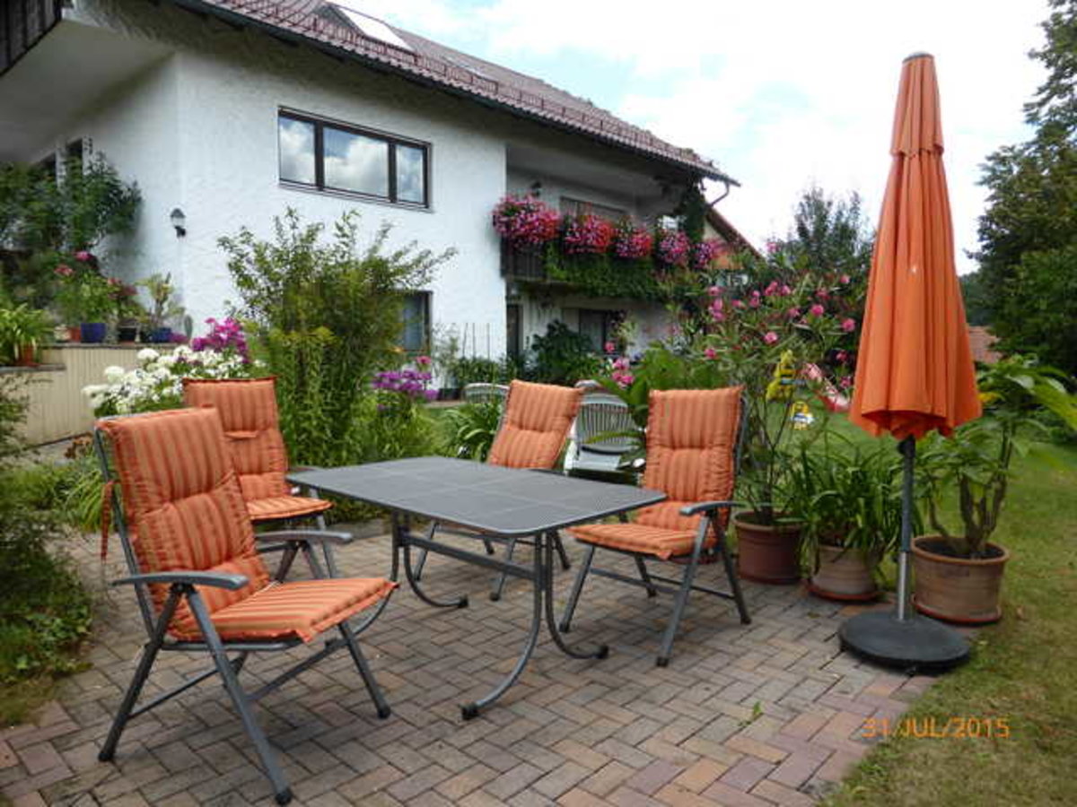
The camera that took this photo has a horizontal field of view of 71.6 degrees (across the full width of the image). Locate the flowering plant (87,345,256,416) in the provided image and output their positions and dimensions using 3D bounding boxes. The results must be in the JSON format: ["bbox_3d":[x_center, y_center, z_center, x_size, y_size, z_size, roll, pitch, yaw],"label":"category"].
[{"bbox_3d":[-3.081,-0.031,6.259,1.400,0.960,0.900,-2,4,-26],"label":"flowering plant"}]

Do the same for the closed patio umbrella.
[{"bbox_3d":[1.621,-0.203,3.254,0.520,2.560,0.520,2,4,26],"label":"closed patio umbrella"}]

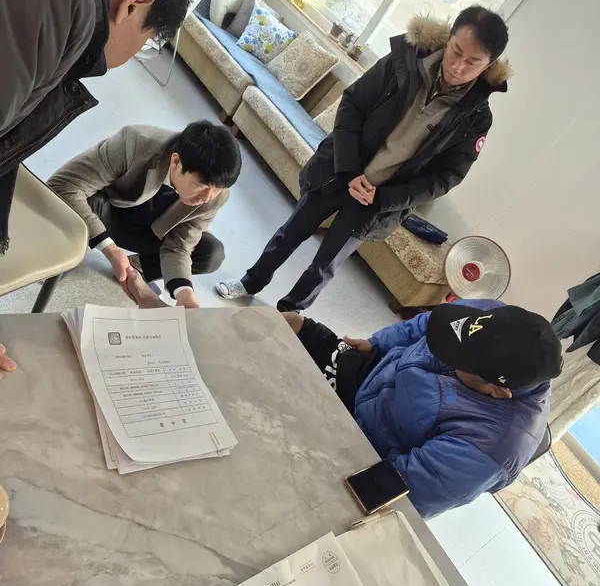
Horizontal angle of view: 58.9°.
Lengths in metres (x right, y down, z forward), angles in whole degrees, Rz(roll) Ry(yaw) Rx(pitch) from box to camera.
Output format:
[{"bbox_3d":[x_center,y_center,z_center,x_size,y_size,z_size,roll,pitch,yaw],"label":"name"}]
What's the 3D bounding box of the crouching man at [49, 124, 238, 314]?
[{"bbox_3d":[-0.547,-0.238,1.895,0.610,0.860,0.620,18,35,-34],"label":"crouching man"}]

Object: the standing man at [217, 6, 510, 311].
[{"bbox_3d":[0.300,-0.494,2.423,0.570,1.660,0.450,43,29,7],"label":"standing man"}]

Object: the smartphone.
[{"bbox_3d":[0.163,0.406,1.115,0.158,0.011,0.078,1,46,-49],"label":"smartphone"}]

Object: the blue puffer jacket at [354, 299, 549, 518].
[{"bbox_3d":[0.397,0.319,1.505,0.470,0.570,0.600,37,28,-4],"label":"blue puffer jacket"}]

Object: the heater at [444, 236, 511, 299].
[{"bbox_3d":[1.024,-0.037,3.504,0.410,0.810,0.290,45,29,11],"label":"heater"}]

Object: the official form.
[{"bbox_3d":[-0.257,0.152,0.971,0.215,0.025,0.297,7,42,-45],"label":"official form"}]

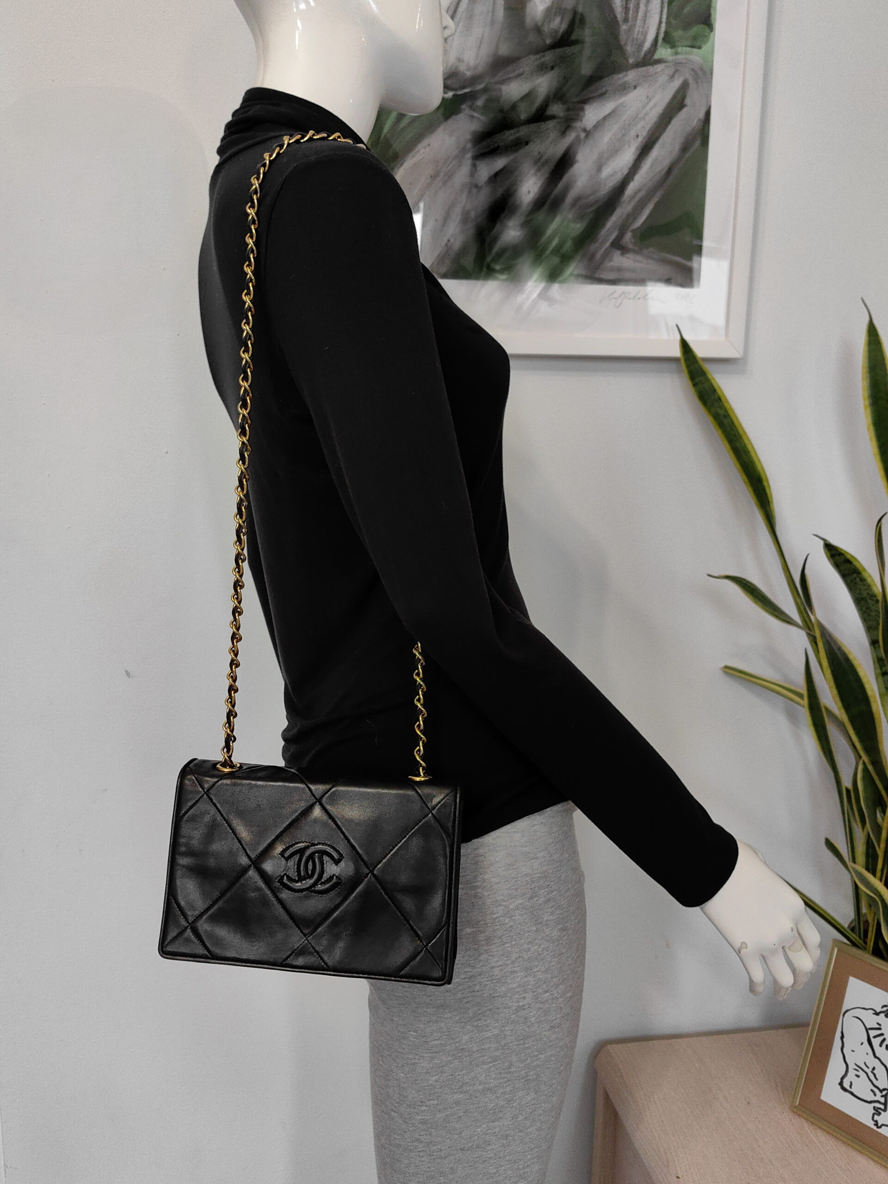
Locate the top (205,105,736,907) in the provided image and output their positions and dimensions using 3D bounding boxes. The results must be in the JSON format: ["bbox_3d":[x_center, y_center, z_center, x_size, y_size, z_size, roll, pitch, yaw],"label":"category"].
[{"bbox_3d":[0.000,-0.108,0.830,0.385,0.680,0.430,-2,9,-17],"label":"top"}]

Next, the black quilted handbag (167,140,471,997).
[{"bbox_3d":[-0.104,-0.037,0.750,0.230,0.670,0.110,2,5,4],"label":"black quilted handbag"}]

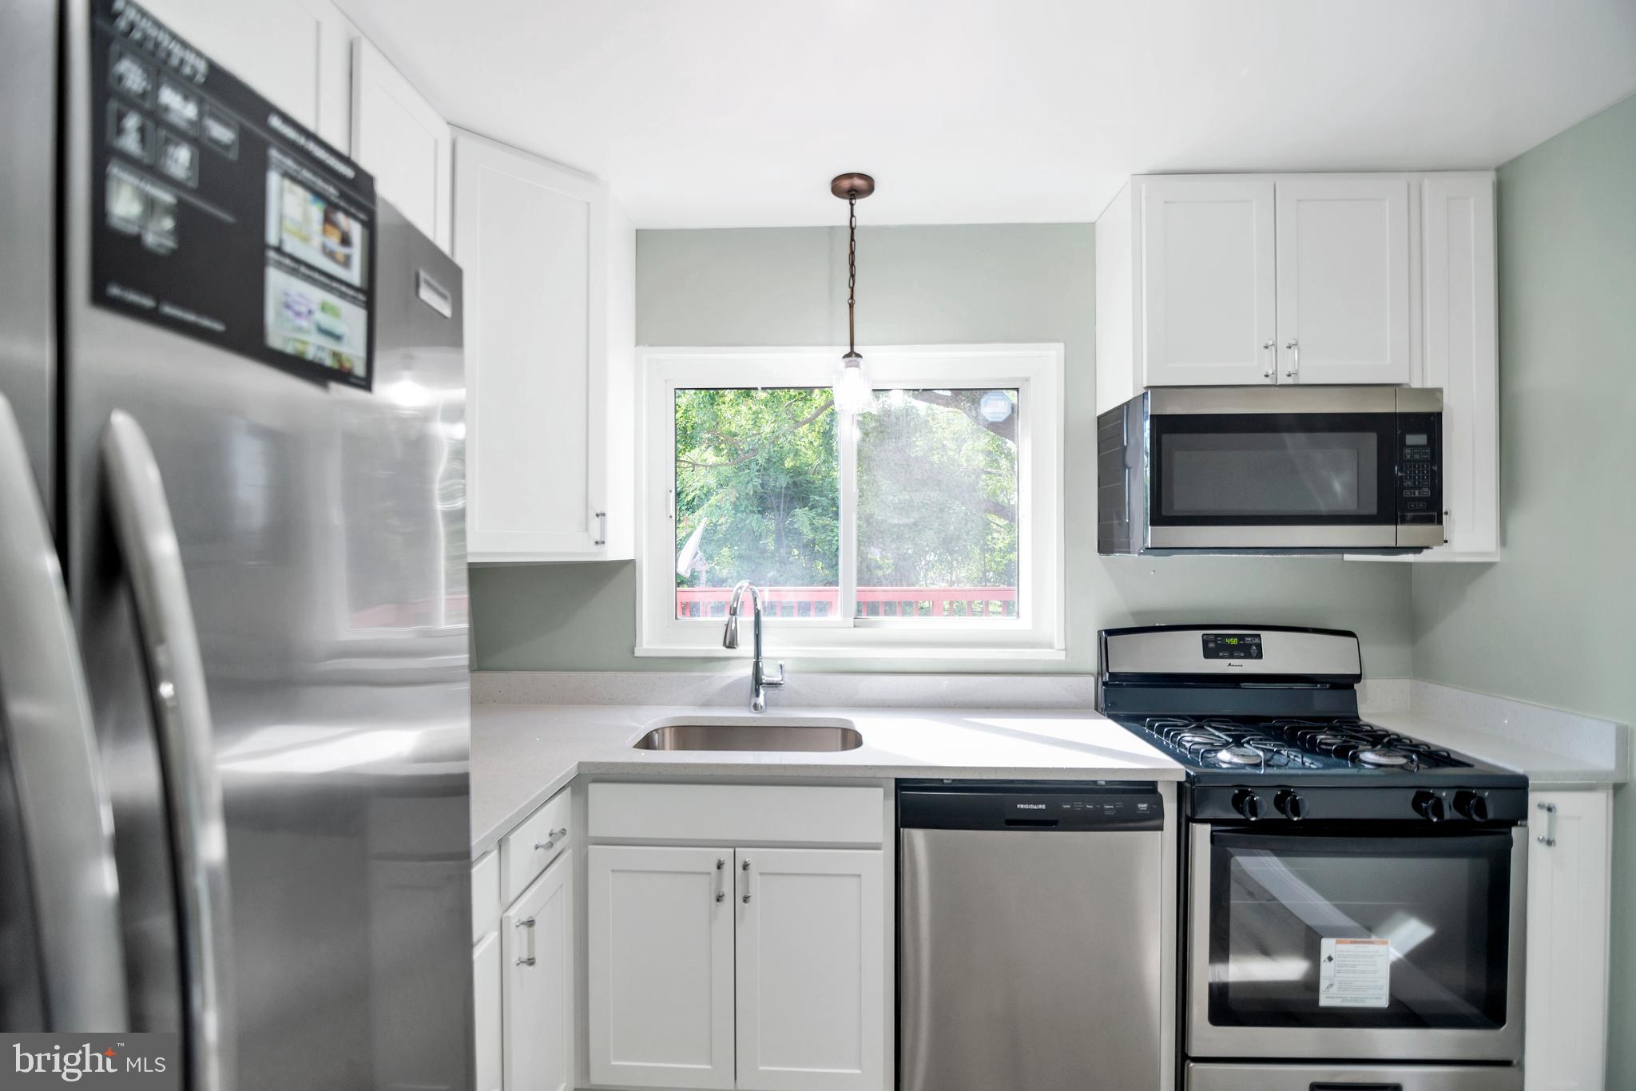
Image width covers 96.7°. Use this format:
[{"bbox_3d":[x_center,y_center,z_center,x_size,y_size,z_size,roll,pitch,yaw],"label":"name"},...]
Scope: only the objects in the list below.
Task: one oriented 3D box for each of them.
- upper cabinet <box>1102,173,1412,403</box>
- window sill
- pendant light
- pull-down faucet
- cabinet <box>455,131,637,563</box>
[{"bbox_3d":[1.258,-0.718,2.144,0.765,0.615,0.314,0,0,2],"label":"upper cabinet"},{"bbox_3d":[0.097,0.344,2.355,1.364,0.030,0.105,0,0,2],"label":"window sill"},{"bbox_3d":[0.100,-0.697,2.068,0.125,0.658,0.125,0,0,2],"label":"pendant light"},{"bbox_3d":[-0.195,0.310,2.167,0.110,0.413,0.262,0,0,18],"label":"pull-down faucet"},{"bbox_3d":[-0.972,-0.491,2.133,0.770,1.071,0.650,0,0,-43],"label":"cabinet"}]

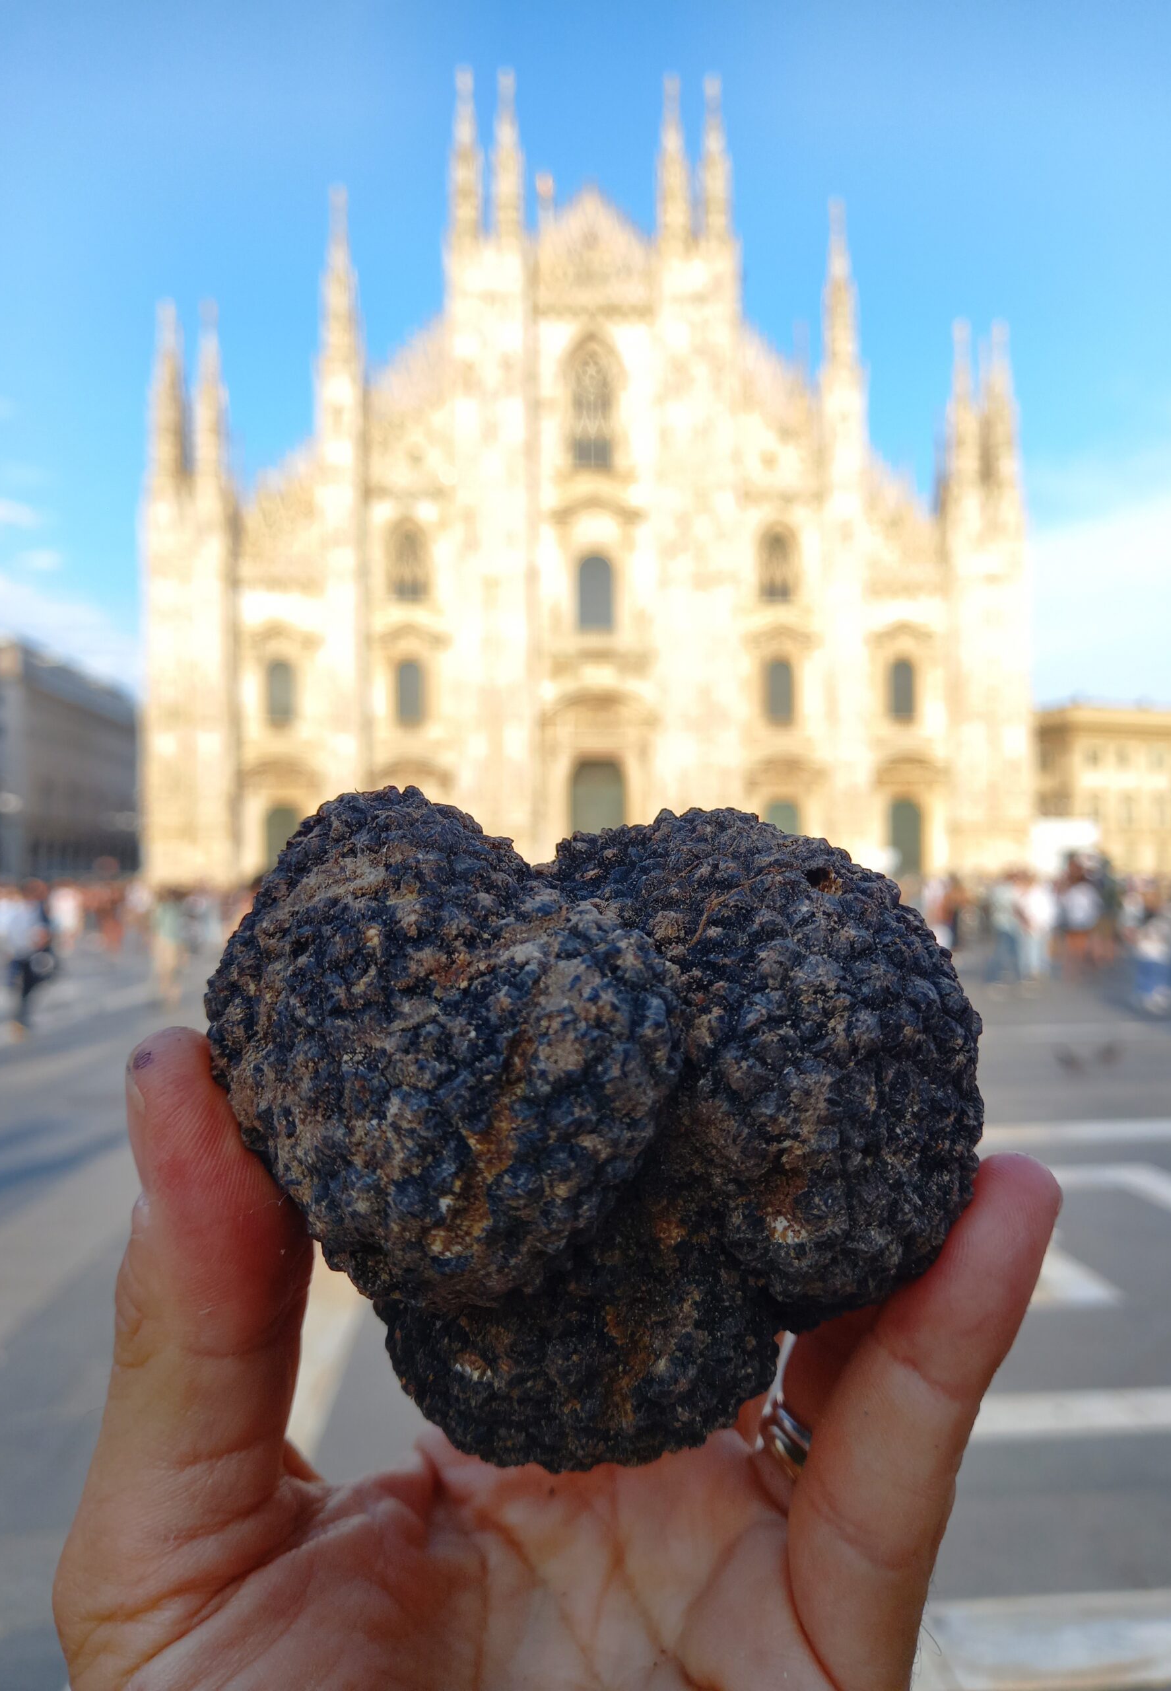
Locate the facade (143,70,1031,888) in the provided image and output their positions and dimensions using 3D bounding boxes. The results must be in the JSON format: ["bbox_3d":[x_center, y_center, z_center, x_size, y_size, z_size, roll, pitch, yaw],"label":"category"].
[{"bbox_3d":[0.501,-28.210,96.427,67.800,63.400,8.000,-1,-1,-4],"label":"facade"}]

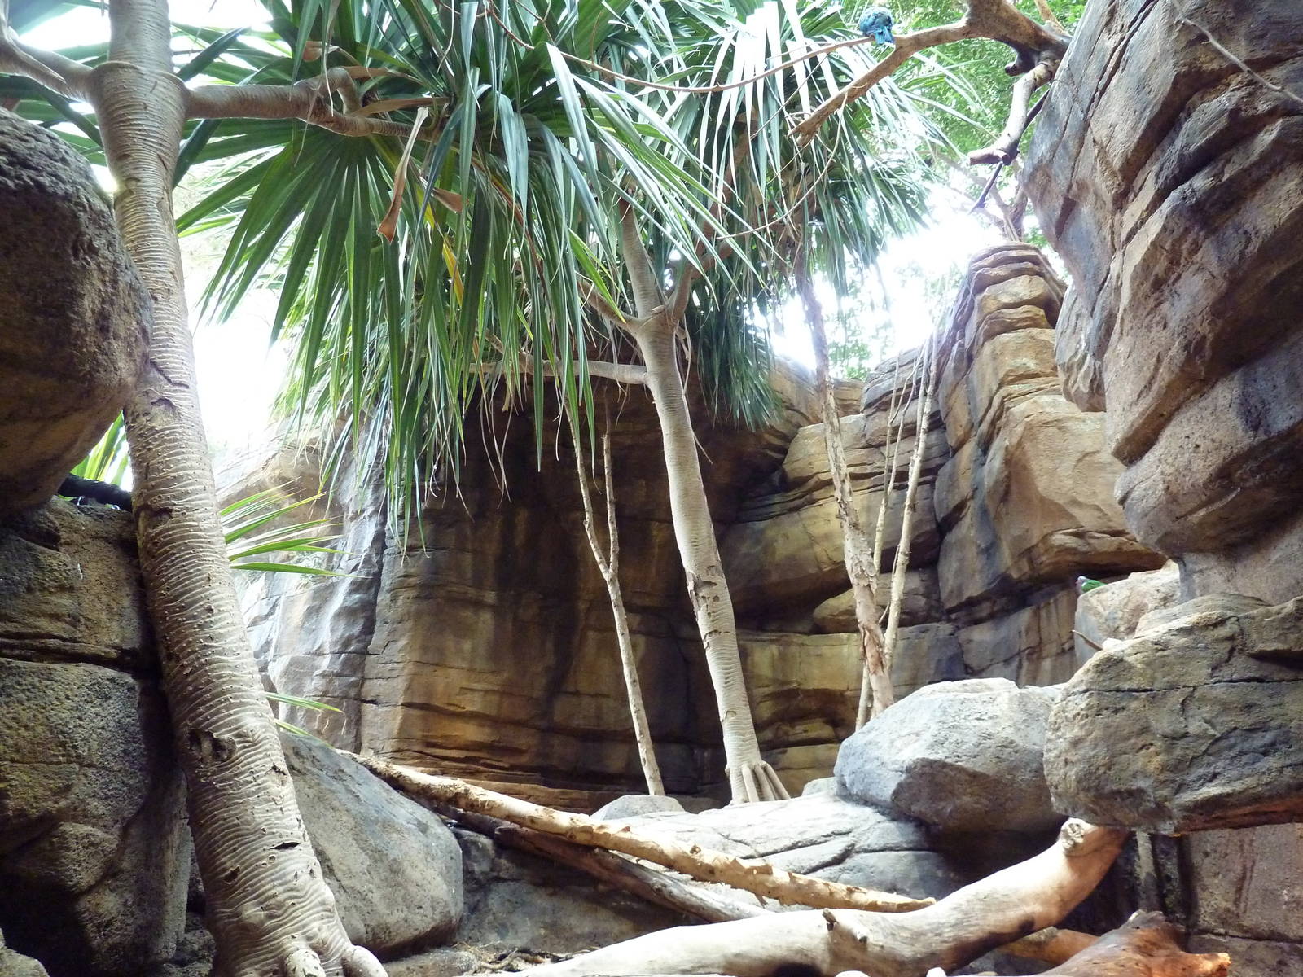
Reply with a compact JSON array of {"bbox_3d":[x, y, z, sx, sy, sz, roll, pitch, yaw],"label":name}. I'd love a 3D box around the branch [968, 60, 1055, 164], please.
[{"bbox_3d":[1.562,-1.640,4.100,0.200,0.500,0.200,39,6,12],"label":"branch"}]

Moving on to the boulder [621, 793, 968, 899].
[{"bbox_3d":[0.660,1.680,4.400,1.500,0.400,1.000,-1,-8,9],"label":"boulder"}]

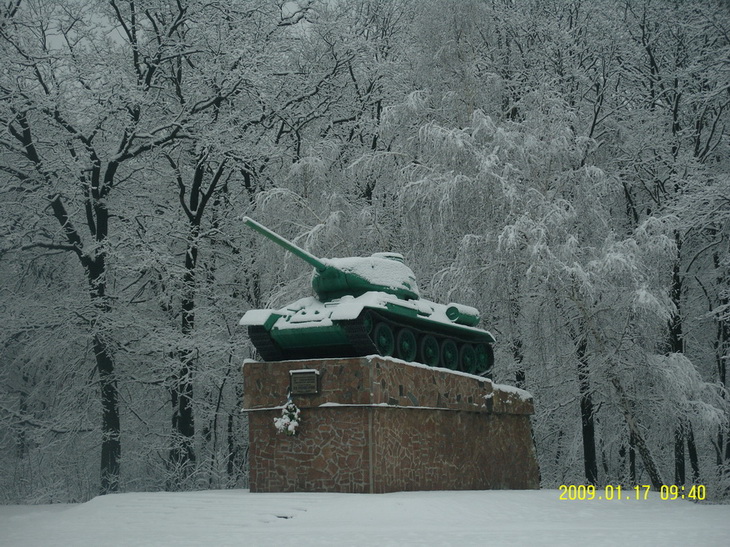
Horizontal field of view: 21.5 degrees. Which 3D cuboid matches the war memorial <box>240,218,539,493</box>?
[{"bbox_3d":[0.280,2.133,44.199,3.400,5.750,10.100,-4,-7,32],"label":"war memorial"}]

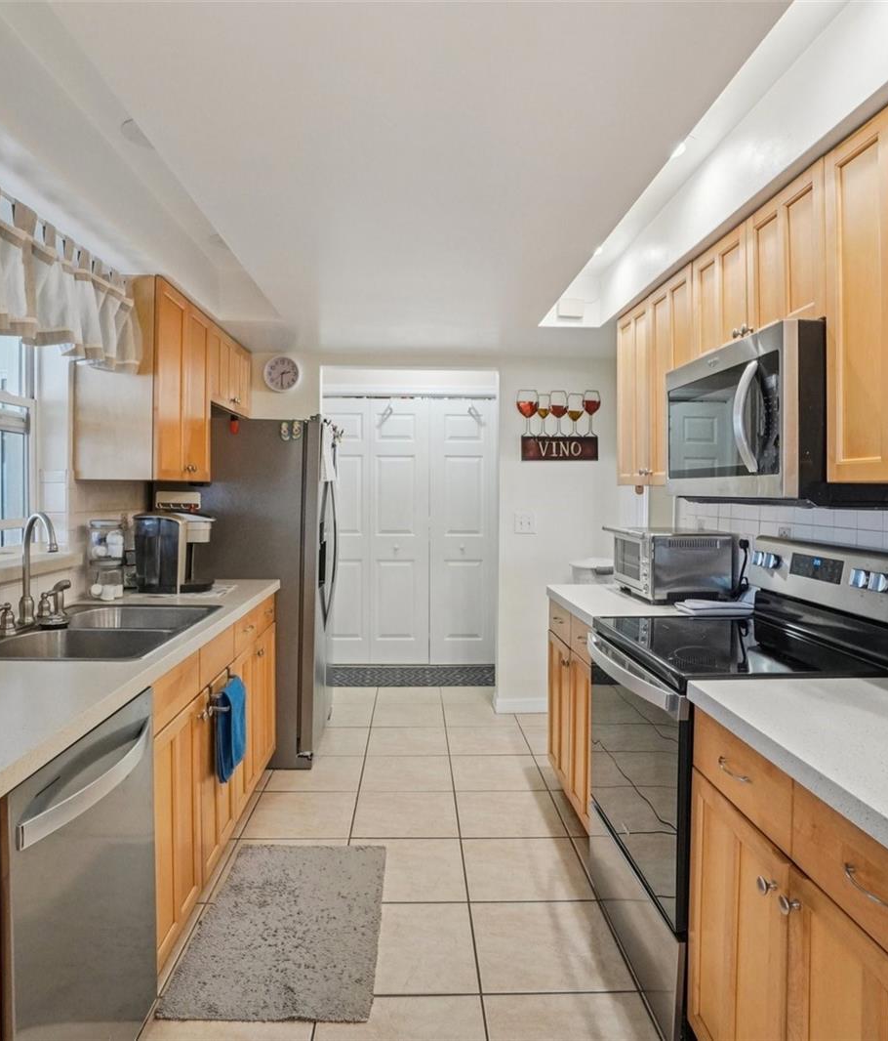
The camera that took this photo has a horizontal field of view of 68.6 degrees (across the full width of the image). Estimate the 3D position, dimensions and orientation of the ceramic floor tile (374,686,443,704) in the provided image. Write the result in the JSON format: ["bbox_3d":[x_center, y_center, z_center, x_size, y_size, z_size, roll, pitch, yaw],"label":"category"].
[{"bbox_3d":[-0.233,1.163,4.322,0.426,0.010,0.394,1,2,-3],"label":"ceramic floor tile"}]

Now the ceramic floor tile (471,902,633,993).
[{"bbox_3d":[0.308,1.283,1.972,0.432,0.010,0.403,0,2,-2],"label":"ceramic floor tile"}]

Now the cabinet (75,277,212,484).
[{"bbox_3d":[-1.268,-0.564,2.832,0.305,0.775,0.710,1,3,-3],"label":"cabinet"}]

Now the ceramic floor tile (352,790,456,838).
[{"bbox_3d":[-0.156,1.247,2.760,0.432,0.010,0.403,0,2,-2],"label":"ceramic floor tile"}]

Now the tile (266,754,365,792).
[{"bbox_3d":[-0.606,1.211,3.110,0.426,0.010,0.394,1,2,-3],"label":"tile"}]

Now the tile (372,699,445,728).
[{"bbox_3d":[-0.214,1.181,3.925,0.426,0.010,0.394,1,2,-3],"label":"tile"}]

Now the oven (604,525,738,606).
[{"bbox_3d":[1.020,0.198,2.918,0.395,0.277,0.425,1,3,-7],"label":"oven"}]

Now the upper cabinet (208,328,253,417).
[{"bbox_3d":[-1.255,-0.760,3.392,0.315,0.370,0.754,1,2,-3],"label":"upper cabinet"}]

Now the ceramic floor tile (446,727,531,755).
[{"bbox_3d":[0.234,1.204,3.548,0.426,0.010,0.394,1,2,-3],"label":"ceramic floor tile"}]

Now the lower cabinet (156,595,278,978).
[{"bbox_3d":[-1.063,0.745,2.351,0.599,0.792,1.446,1,2,-3],"label":"lower cabinet"}]

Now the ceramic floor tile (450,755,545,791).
[{"bbox_3d":[0.259,1.231,3.180,0.432,0.010,0.403,0,2,-2],"label":"ceramic floor tile"}]

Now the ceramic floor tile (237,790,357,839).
[{"bbox_3d":[-0.584,1.227,2.714,0.425,0.010,0.386,1,3,-3],"label":"ceramic floor tile"}]

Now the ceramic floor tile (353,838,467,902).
[{"bbox_3d":[-0.136,1.255,2.343,0.425,0.010,0.386,1,3,-3],"label":"ceramic floor tile"}]

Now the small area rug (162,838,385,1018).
[{"bbox_3d":[-0.484,1.259,2.088,0.550,0.020,0.820,0,2,-2],"label":"small area rug"}]

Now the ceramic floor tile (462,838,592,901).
[{"bbox_3d":[0.294,1.264,2.363,0.425,0.010,0.386,1,3,-3],"label":"ceramic floor tile"}]

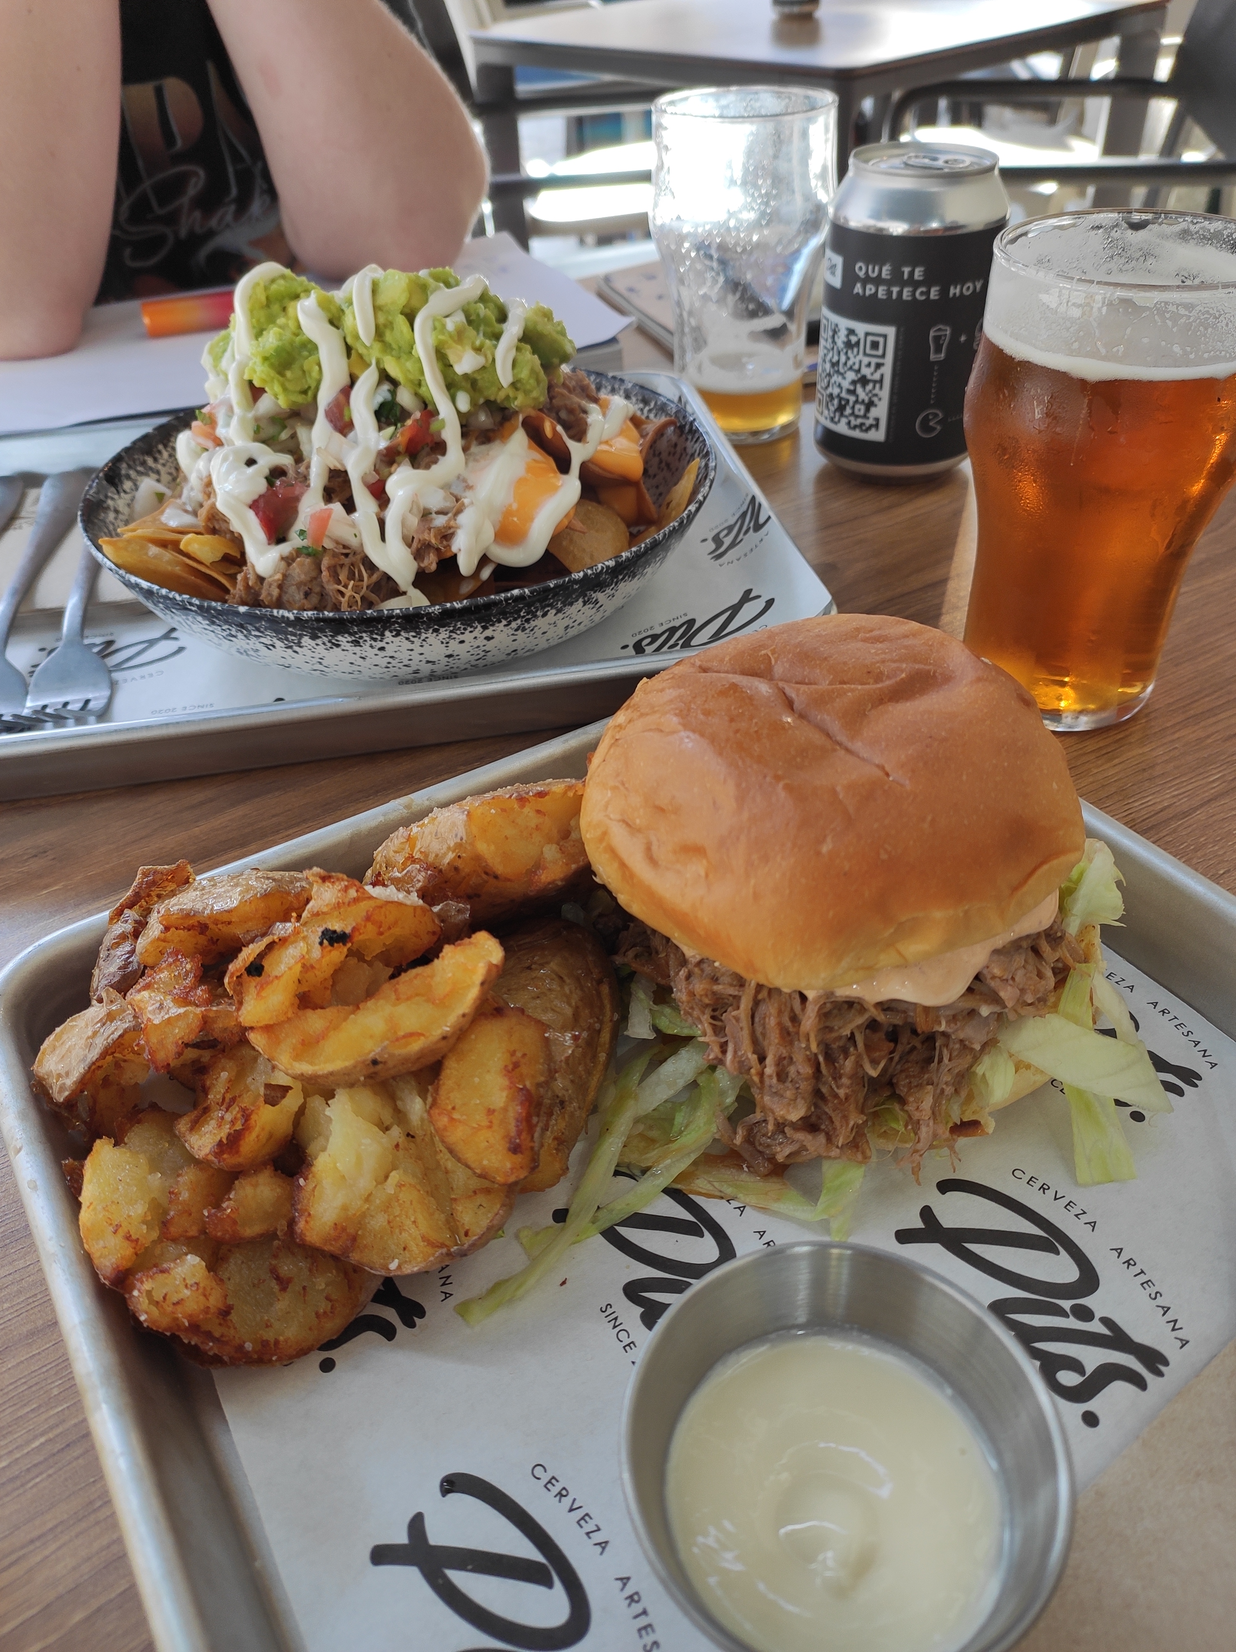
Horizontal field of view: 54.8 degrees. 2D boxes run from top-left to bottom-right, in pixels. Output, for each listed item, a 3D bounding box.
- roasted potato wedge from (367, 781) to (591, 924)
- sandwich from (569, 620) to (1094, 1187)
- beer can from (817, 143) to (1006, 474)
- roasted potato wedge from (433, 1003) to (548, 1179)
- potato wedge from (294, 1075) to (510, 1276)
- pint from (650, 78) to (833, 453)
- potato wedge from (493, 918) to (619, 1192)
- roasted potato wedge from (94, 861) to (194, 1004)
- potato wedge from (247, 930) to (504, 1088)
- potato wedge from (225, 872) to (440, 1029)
[{"bbox_3d":[-0.031,0.007,0.292,0.066,0.031,0.033,-23,44,-22],"label":"roasted potato wedge"},{"bbox_3d":[0.045,0.005,0.251,0.109,0.085,0.106,-3,40,0],"label":"sandwich"},{"bbox_3d":[0.114,-0.200,0.473,0.066,0.115,0.066,6,41,11],"label":"beer can"},{"bbox_3d":[-0.024,0.051,0.227,0.026,0.026,0.038,3,40,8],"label":"roasted potato wedge"},{"bbox_3d":[-0.040,0.066,0.224,0.044,0.032,0.042,-9,40,-8],"label":"potato wedge"},{"bbox_3d":[0.052,-0.235,0.508,0.075,0.128,0.075,-3,40,0],"label":"pint"},{"bbox_3d":[-0.015,0.045,0.249,0.036,0.032,0.066,2,40,6],"label":"potato wedge"},{"bbox_3d":[-0.108,0.024,0.270,0.022,0.029,0.036,19,44,24],"label":"roasted potato wedge"},{"bbox_3d":[-0.048,0.036,0.233,0.055,0.024,0.026,-18,42,-17],"label":"potato wedge"},{"bbox_3d":[-0.060,0.027,0.253,0.046,0.027,0.030,-21,43,-20],"label":"potato wedge"}]

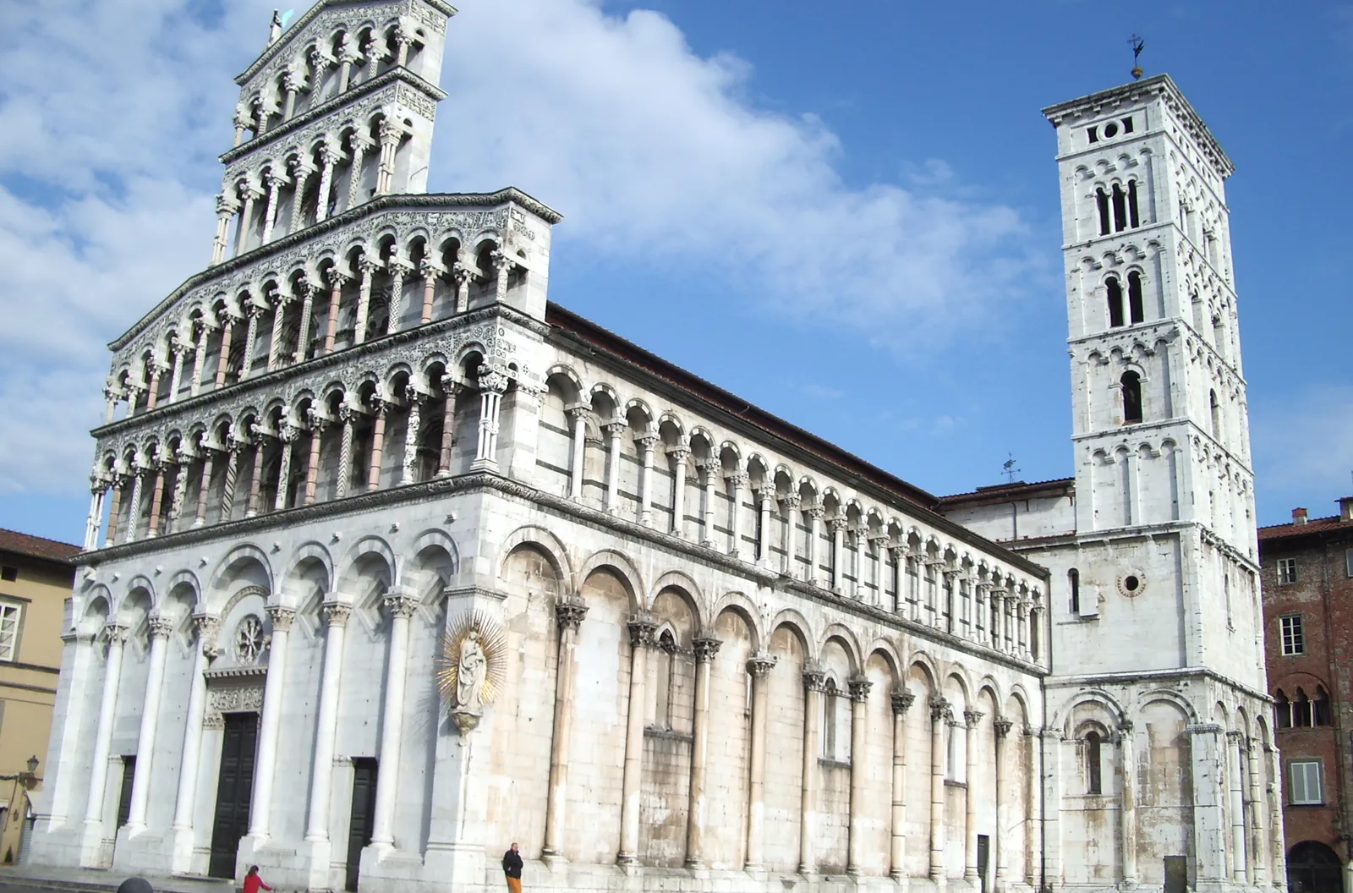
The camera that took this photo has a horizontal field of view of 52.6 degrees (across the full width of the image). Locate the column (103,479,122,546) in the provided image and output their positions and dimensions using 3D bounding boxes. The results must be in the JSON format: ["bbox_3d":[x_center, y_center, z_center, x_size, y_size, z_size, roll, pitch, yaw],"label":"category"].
[{"bbox_3d":[-21.669,2.551,52.645,0.500,2.980,0.500,-11,-22,37],"label":"column"}]

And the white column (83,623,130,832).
[{"bbox_3d":[-20.510,9.923,49.183,0.740,7.400,0.740,-11,-22,37],"label":"white column"}]

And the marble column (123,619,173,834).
[{"bbox_3d":[-18.126,9.536,47.106,0.700,7.430,0.700,-11,-22,37],"label":"marble column"}]

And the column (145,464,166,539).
[{"bbox_3d":[-18.714,1.950,49.088,0.400,2.800,0.400,-11,-22,37],"label":"column"}]

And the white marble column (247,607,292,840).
[{"bbox_3d":[-12.693,8.687,42.668,0.740,7.200,0.740,-11,-22,37],"label":"white marble column"}]

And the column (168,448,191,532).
[{"bbox_3d":[-18.040,1.699,49.680,0.470,3.120,0.470,-11,-22,37],"label":"column"}]

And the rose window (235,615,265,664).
[{"bbox_3d":[-14.024,6.343,44.982,1.700,1.750,0.300,-11,-22,37],"label":"rose window"}]

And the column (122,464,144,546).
[{"bbox_3d":[-20.427,2.279,51.563,0.450,3.080,0.450,-11,-22,37],"label":"column"}]

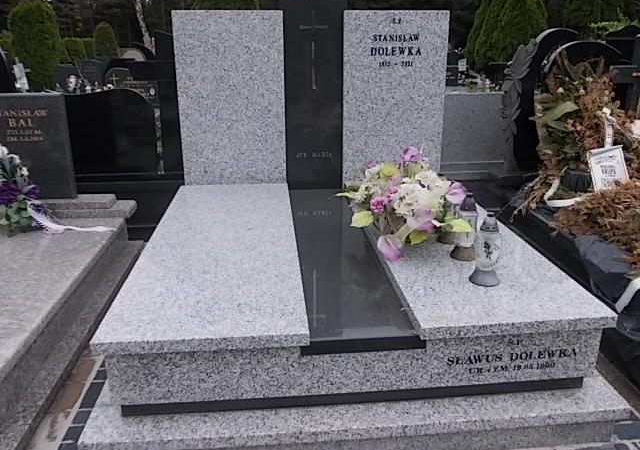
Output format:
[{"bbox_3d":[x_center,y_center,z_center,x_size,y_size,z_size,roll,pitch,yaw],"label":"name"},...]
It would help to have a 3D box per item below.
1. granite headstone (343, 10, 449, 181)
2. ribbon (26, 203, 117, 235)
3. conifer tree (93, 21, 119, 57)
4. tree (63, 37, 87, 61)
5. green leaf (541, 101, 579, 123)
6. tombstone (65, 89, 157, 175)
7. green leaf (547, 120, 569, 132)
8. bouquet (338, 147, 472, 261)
[{"bbox_3d":[0.486,-0.837,3.448,0.677,1.084,0.100,-2,16,-5],"label":"granite headstone"},{"bbox_3d":[-1.664,-0.059,3.466,0.535,0.200,0.180,-2,16,-5],"label":"ribbon"},{"bbox_3d":[-6.000,-4.303,14.892,0.850,2.903,0.850,-2,16,-5],"label":"conifer tree"},{"bbox_3d":[-6.885,-4.070,14.868,0.800,2.480,0.800,-2,16,-5],"label":"tree"},{"bbox_3d":[1.599,-0.748,3.443,0.240,0.140,0.100,-2,16,-5],"label":"green leaf"},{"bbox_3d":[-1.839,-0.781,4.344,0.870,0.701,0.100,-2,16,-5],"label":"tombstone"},{"bbox_3d":[1.589,-0.666,3.465,0.140,0.060,0.070,-2,16,-5],"label":"green leaf"},{"bbox_3d":[0.406,-0.150,2.531,0.580,0.424,0.500,-2,16,-5],"label":"bouquet"}]

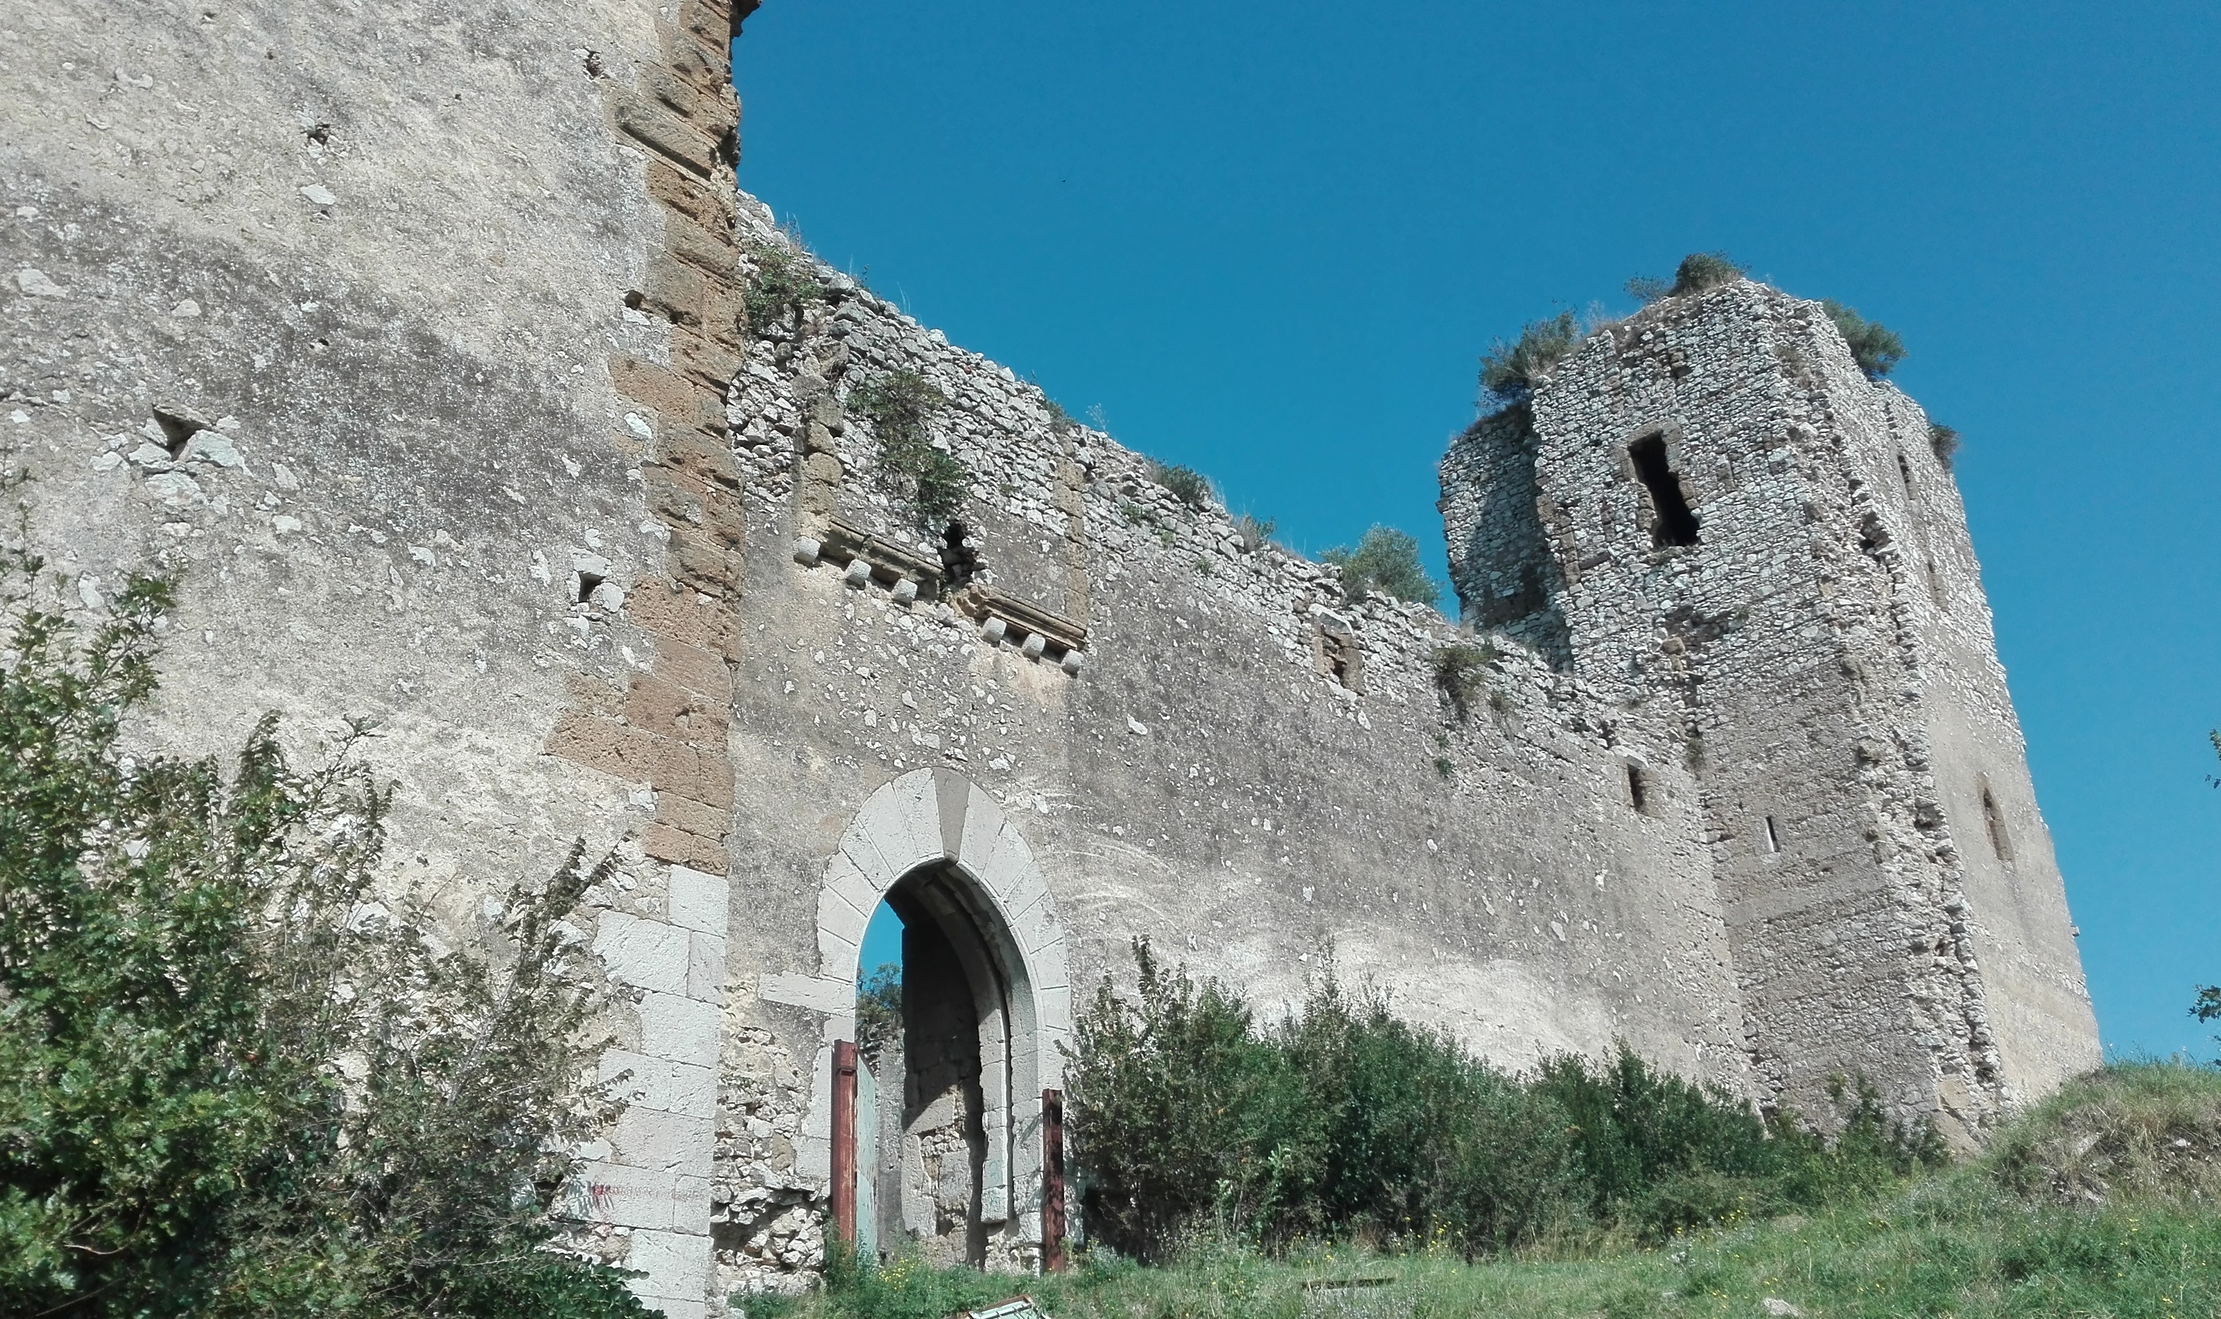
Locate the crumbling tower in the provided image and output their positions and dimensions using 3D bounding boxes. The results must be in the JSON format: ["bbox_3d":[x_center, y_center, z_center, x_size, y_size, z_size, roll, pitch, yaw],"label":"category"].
[{"bbox_3d":[12.966,2.121,33.927,7.810,16.060,8.360,-22,-31,37],"label":"crumbling tower"}]

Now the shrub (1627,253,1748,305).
[{"bbox_3d":[11.866,-7.829,34.560,1.800,1.100,1.600,-22,-31,37],"label":"shrub"}]

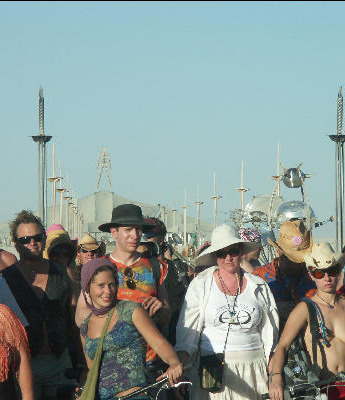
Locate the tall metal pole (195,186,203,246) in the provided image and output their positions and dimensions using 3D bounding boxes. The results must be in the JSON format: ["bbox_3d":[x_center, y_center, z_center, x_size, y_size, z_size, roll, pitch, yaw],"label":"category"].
[{"bbox_3d":[1.880,1.500,222.000,0.600,5.460,0.600,0,-1,0],"label":"tall metal pole"}]

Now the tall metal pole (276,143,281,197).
[{"bbox_3d":[4.340,0.377,125.600,0.550,5.460,0.550,0,-1,0],"label":"tall metal pole"}]

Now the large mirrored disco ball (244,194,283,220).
[{"bbox_3d":[1.800,0.284,60.000,0.800,0.800,0.800,0,-1,0],"label":"large mirrored disco ball"}]

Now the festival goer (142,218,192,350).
[{"bbox_3d":[-0.065,1.000,20.000,0.520,1.760,0.400,0,-1,23],"label":"festival goer"}]

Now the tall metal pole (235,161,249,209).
[{"bbox_3d":[3.540,0.720,155.000,0.620,5.460,0.620,0,-1,0],"label":"tall metal pole"}]

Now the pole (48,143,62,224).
[{"bbox_3d":[-4.840,0.377,125.600,0.580,5.460,0.580,0,-1,0],"label":"pole"}]

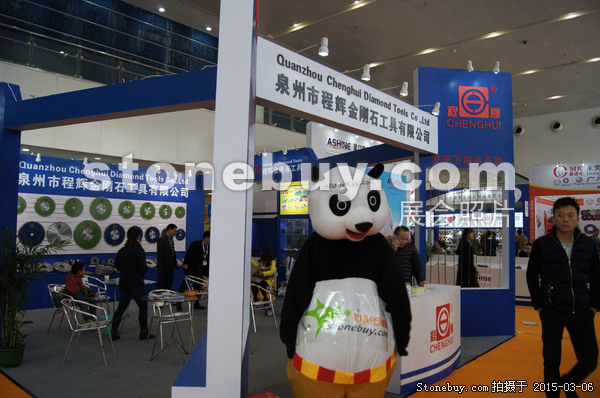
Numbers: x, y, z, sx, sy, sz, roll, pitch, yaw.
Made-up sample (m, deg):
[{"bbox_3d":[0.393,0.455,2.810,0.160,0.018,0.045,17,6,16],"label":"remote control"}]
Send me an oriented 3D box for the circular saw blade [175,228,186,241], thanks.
[{"bbox_3d":[-2.968,0.903,11.206,0.280,0.280,0.015,5,-6,-43],"label":"circular saw blade"}]

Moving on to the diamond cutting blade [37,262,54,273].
[{"bbox_3d":[-5.106,1.377,9.004,0.345,0.015,0.345,5,28,-43],"label":"diamond cutting blade"}]

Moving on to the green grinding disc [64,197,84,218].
[{"bbox_3d":[-4.788,0.191,9.523,0.405,0.405,0.015,5,-6,-43],"label":"green grinding disc"}]

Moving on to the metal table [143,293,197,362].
[{"bbox_3d":[-1.725,1.669,5.916,0.700,0.710,0.700,2,-4,-16],"label":"metal table"}]

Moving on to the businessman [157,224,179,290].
[{"bbox_3d":[-2.710,1.347,9.210,0.300,1.680,0.470,0,-4,18],"label":"businessman"}]

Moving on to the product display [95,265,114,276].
[{"bbox_3d":[-3.910,1.436,9.000,0.200,0.200,0.370,-2,-5,41],"label":"product display"}]

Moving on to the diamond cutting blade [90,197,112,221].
[{"bbox_3d":[-4.268,0.226,9.686,0.020,0.480,0.480,-2,-5,42],"label":"diamond cutting blade"}]

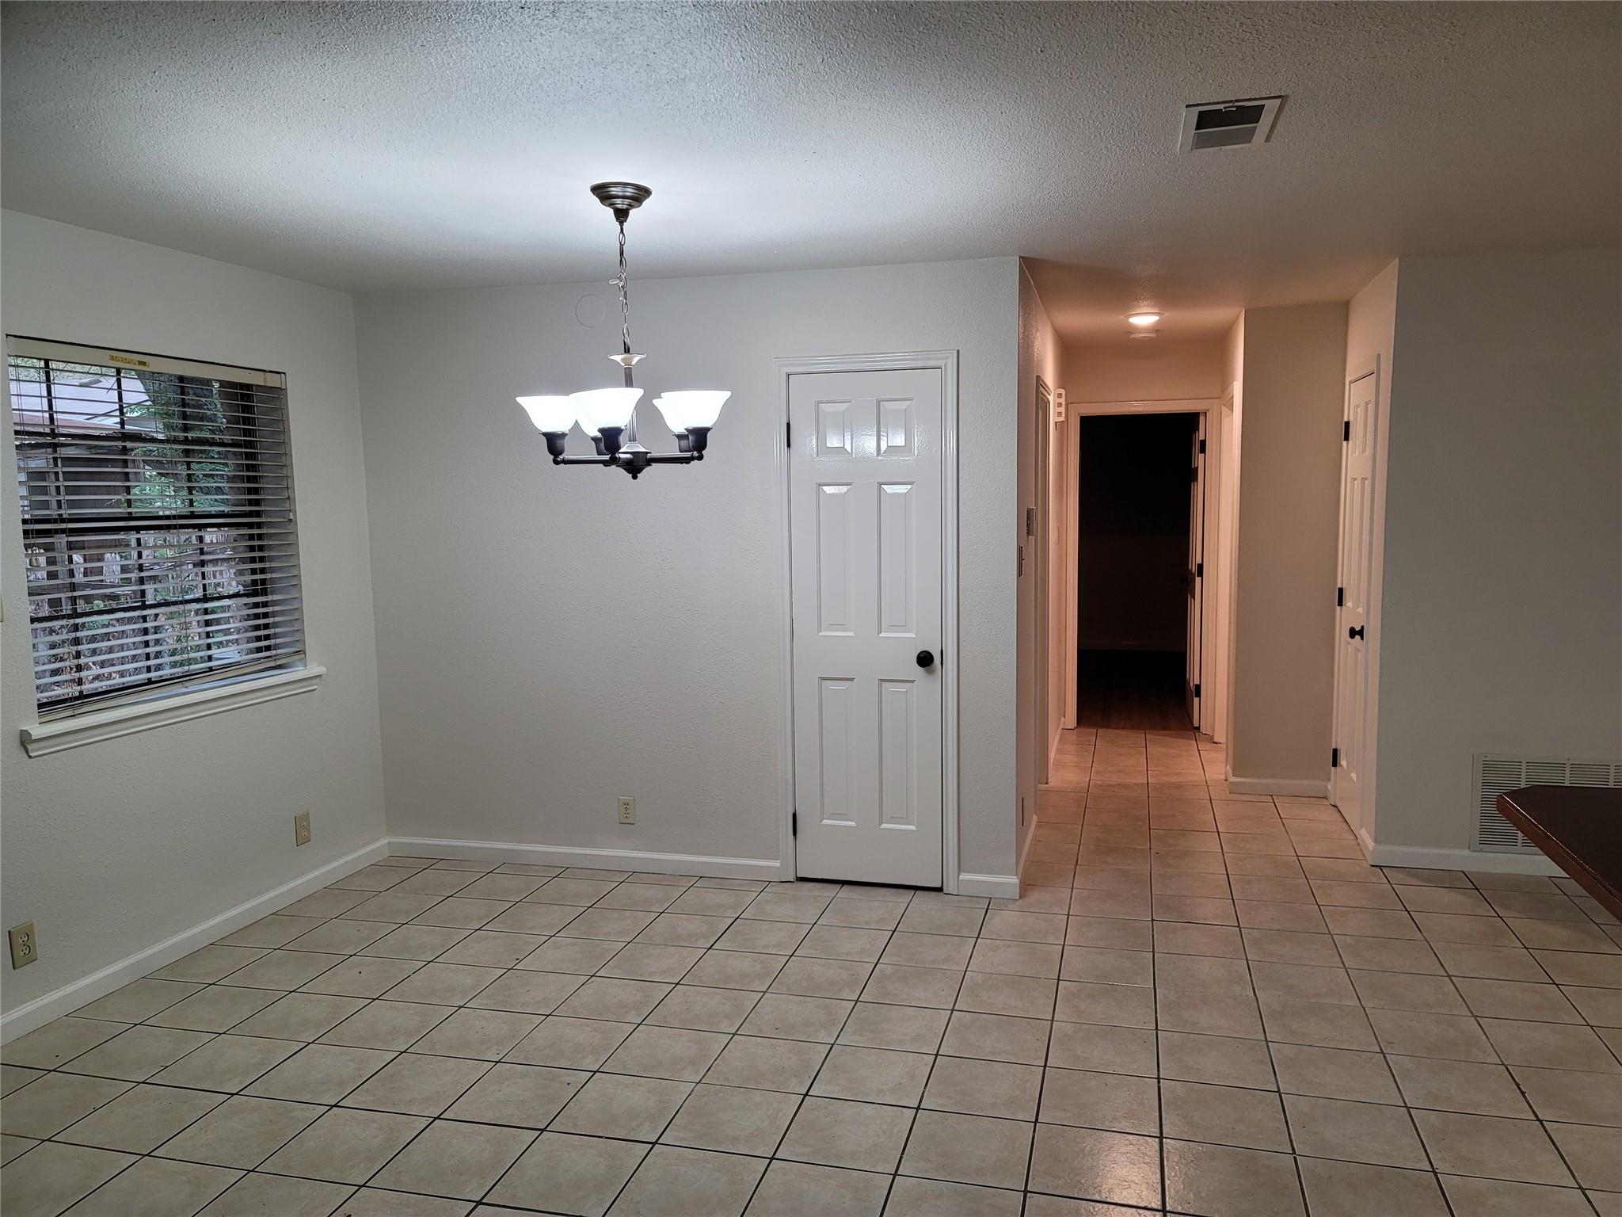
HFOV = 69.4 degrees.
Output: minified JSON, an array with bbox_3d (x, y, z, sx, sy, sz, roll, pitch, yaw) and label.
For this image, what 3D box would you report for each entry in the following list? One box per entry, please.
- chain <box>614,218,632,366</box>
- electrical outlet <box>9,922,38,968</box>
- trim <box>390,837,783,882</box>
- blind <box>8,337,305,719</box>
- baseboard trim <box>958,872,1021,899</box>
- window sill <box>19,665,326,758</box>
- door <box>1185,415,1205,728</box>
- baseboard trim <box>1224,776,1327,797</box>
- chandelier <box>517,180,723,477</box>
[{"bbox_3d":[-0.532,-0.894,3.343,0.040,0.420,0.040,-2,6,-8],"label":"chain"},{"bbox_3d":[-2.380,1.013,3.539,0.008,0.121,0.079,0,6,15],"label":"electrical outlet"},{"bbox_3d":[-1.008,1.076,5.040,1.835,0.083,0.014,0,6,15],"label":"trim"},{"bbox_3d":[-2.251,-0.285,4.120,0.055,1.165,1.200,0,6,15],"label":"blind"},{"bbox_3d":[0.698,1.086,4.576,0.234,0.084,0.014,0,6,15],"label":"baseboard trim"},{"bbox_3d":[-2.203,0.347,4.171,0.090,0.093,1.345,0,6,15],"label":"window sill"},{"bbox_3d":[2.599,-0.265,7.904,0.036,2.030,0.762,0,6,15],"label":"door"},{"bbox_3d":[2.388,0.915,5.987,0.466,0.083,0.014,0,6,15],"label":"baseboard trim"},{"bbox_3d":[-0.540,-0.780,3.353,0.615,0.815,0.615,-2,6,-8],"label":"chandelier"}]

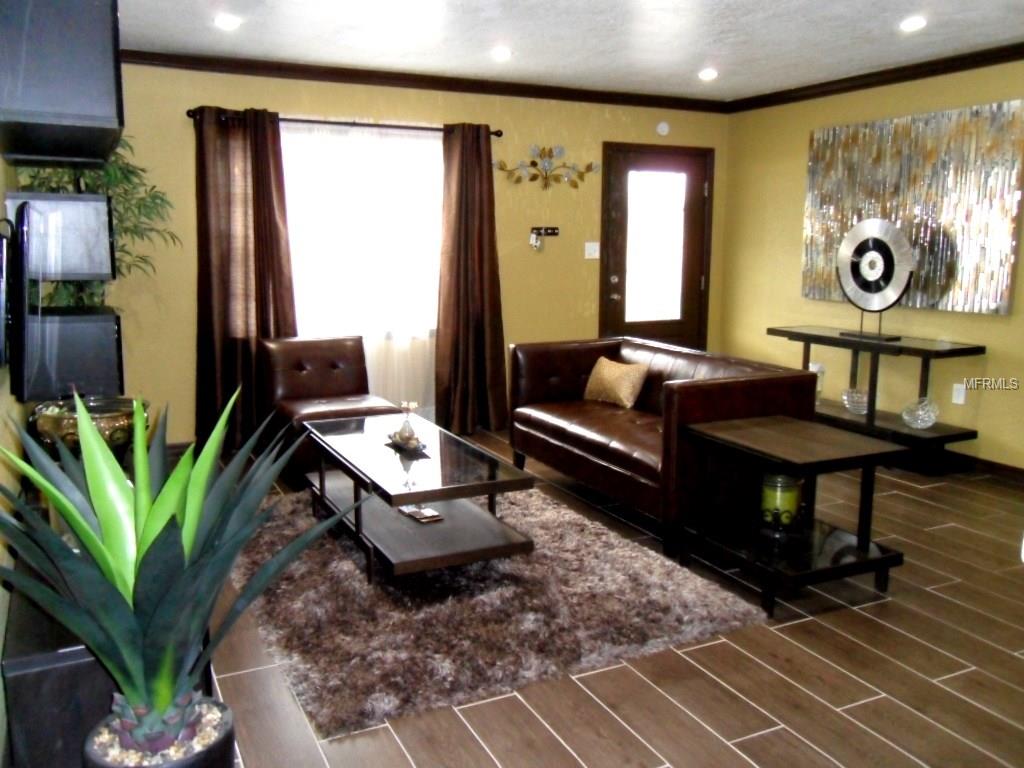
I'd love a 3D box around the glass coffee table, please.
[{"bbox_3d":[-0.502,0.505,3.910,0.660,0.440,1.390,-5,11,-26],"label":"glass coffee table"}]

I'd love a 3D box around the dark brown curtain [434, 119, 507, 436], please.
[{"bbox_3d":[-0.264,-0.715,5.838,0.570,2.150,0.140,-5,11,-26],"label":"dark brown curtain"}]

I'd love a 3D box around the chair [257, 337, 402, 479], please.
[{"bbox_3d":[-1.098,0.143,5.008,0.620,0.780,0.770,-5,11,-26],"label":"chair"}]

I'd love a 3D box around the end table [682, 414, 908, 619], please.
[{"bbox_3d":[1.134,0.521,3.450,0.580,0.590,0.710,-5,11,-26],"label":"end table"}]

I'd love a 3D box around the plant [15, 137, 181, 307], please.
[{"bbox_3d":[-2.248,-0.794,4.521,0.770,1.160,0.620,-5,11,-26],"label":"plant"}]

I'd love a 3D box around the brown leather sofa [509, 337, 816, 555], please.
[{"bbox_3d":[0.722,0.238,4.508,0.820,0.770,1.610,-5,11,-26],"label":"brown leather sofa"}]

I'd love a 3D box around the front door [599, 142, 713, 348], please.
[{"bbox_3d":[1.145,-0.823,6.624,1.060,2.100,0.090,-5,11,-26],"label":"front door"}]

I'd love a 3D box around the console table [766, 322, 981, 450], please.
[{"bbox_3d":[2.269,0.080,5.356,0.480,0.775,1.300,-5,11,-26],"label":"console table"}]

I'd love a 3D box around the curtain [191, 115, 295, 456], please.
[{"bbox_3d":[-1.694,-0.617,5.251,0.640,2.150,0.140,-5,11,-26],"label":"curtain"}]

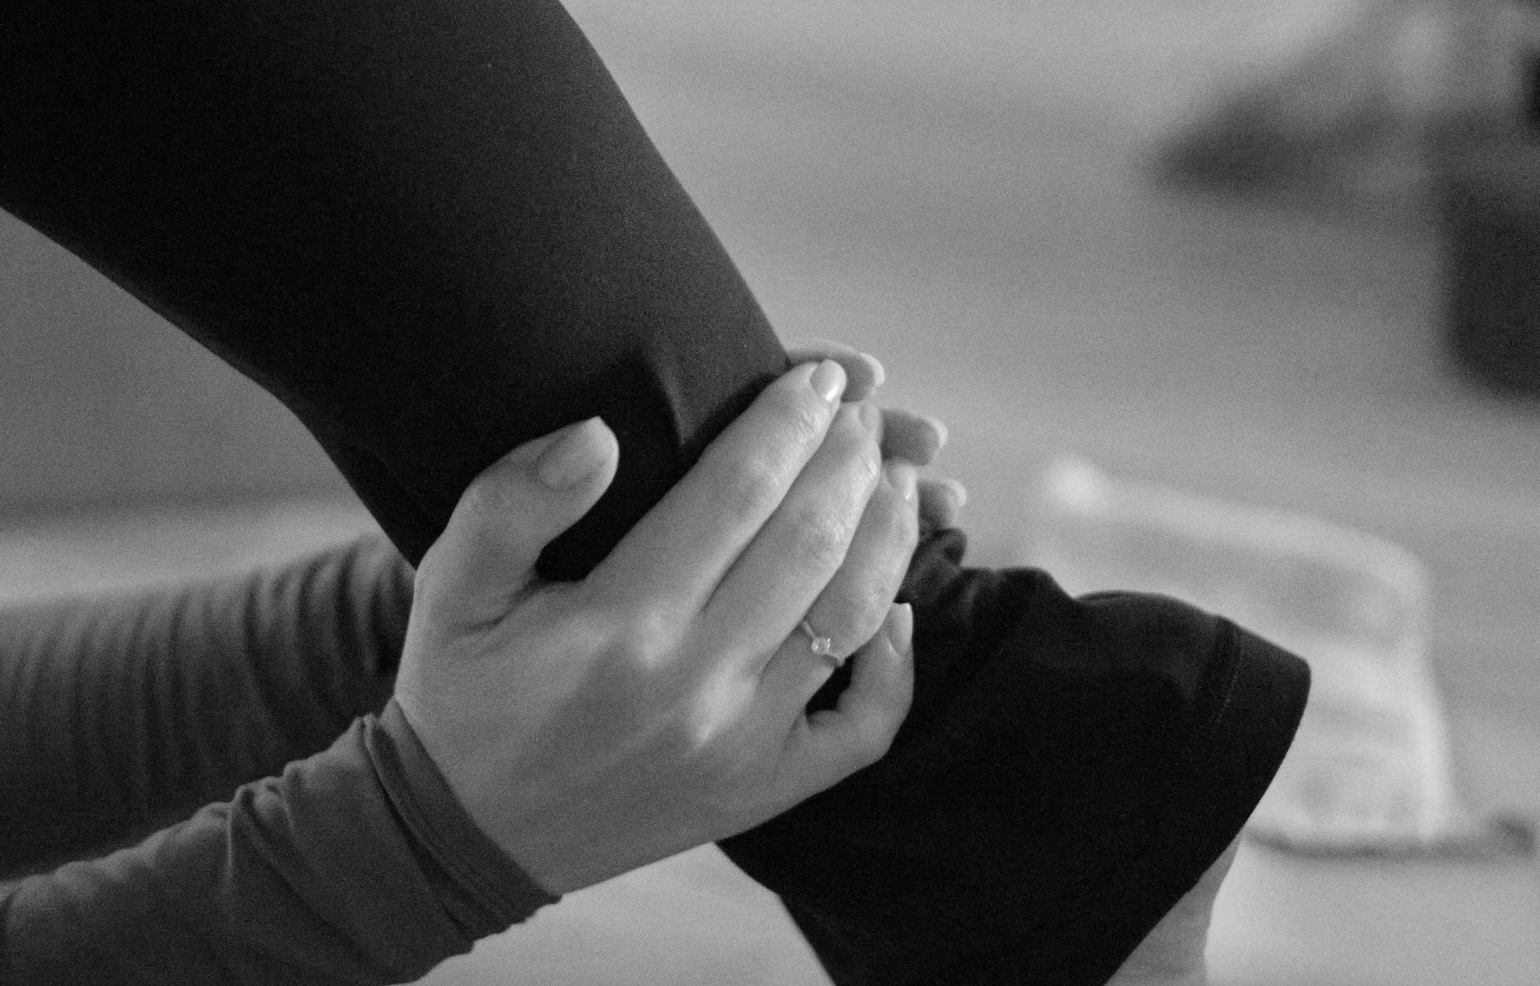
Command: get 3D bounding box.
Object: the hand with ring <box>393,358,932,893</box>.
[{"bbox_3d":[-0.022,0.029,0.770,0.135,0.130,0.110,0,23,0],"label":"hand with ring"}]

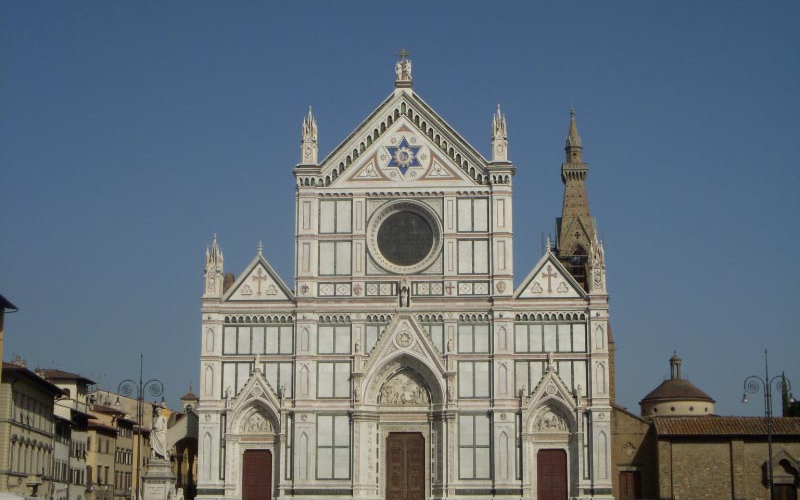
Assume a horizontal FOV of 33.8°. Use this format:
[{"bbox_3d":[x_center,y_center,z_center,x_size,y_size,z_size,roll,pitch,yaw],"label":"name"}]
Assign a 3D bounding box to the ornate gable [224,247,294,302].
[{"bbox_3d":[-14.411,2.606,136.027,7.299,5.855,1.000,-1,-11,3],"label":"ornate gable"}]

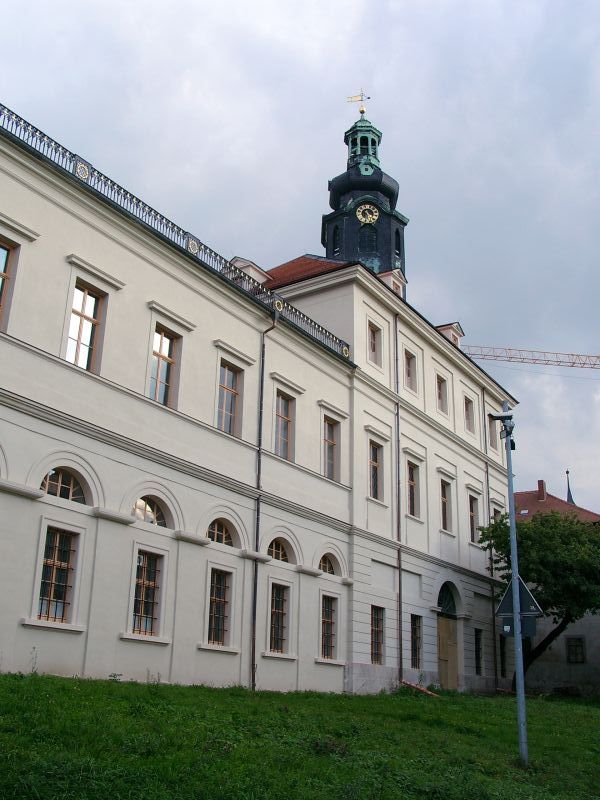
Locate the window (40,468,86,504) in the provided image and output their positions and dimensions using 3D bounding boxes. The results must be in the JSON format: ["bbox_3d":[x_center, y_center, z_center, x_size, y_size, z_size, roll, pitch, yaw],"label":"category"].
[{"bbox_3d":[-6.607,2.367,22.527,0.220,0.898,1.813,-12,-25,32],"label":"window"}]

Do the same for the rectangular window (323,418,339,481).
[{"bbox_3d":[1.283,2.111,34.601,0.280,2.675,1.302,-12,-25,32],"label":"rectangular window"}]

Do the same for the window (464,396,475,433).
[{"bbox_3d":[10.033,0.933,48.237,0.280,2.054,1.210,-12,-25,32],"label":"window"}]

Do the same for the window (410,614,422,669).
[{"bbox_3d":[5.284,10.946,36.495,0.220,2.449,1.093,-13,-26,32],"label":"window"}]

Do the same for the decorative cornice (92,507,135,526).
[{"bbox_3d":[-5.168,3.223,22.473,0.247,0.204,1.447,-13,-26,32],"label":"decorative cornice"}]

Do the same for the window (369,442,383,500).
[{"bbox_3d":[3.341,3.313,37.310,0.288,2.704,1.269,-13,-26,33],"label":"window"}]

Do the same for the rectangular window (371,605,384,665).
[{"bbox_3d":[3.188,10.088,34.623,0.306,2.398,1.224,-13,-26,33],"label":"rectangular window"}]

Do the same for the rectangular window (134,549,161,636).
[{"bbox_3d":[-4.734,5.885,24.534,0.306,2.443,1.089,-13,-26,33],"label":"rectangular window"}]

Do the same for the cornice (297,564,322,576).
[{"bbox_3d":[0.384,6.651,31.198,0.270,0.240,1.512,-12,-25,32],"label":"cornice"}]

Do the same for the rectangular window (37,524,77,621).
[{"bbox_3d":[-6.171,4.505,20.765,0.220,2.388,1.100,-13,-26,32],"label":"rectangular window"}]

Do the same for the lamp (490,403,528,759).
[{"bbox_3d":[3.988,3.197,15.305,0.520,6.852,0.320,1,-22,0],"label":"lamp"}]

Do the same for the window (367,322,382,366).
[{"bbox_3d":[3.636,-2.628,38.740,0.220,2.116,1.275,-13,-26,32],"label":"window"}]

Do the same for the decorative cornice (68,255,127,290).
[{"bbox_3d":[-6.153,-3.773,24.492,0.270,0.270,2.149,-12,-25,32],"label":"decorative cornice"}]

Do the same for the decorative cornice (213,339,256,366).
[{"bbox_3d":[-2.397,-1.679,30.064,0.279,0.252,2.178,-13,-26,33],"label":"decorative cornice"}]

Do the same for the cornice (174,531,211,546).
[{"bbox_3d":[-3.471,4.532,26.221,0.315,0.221,1.404,-13,-26,33],"label":"cornice"}]

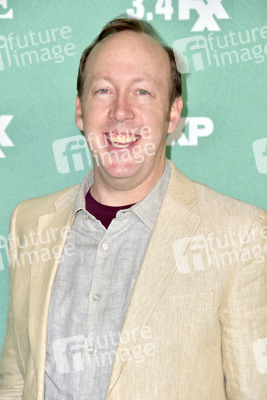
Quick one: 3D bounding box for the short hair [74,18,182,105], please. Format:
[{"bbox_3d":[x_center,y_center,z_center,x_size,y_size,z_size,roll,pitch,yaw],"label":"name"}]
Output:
[{"bbox_3d":[-0.005,-0.208,2.580,0.170,0.170,0.190,2,-4,6],"label":"short hair"}]

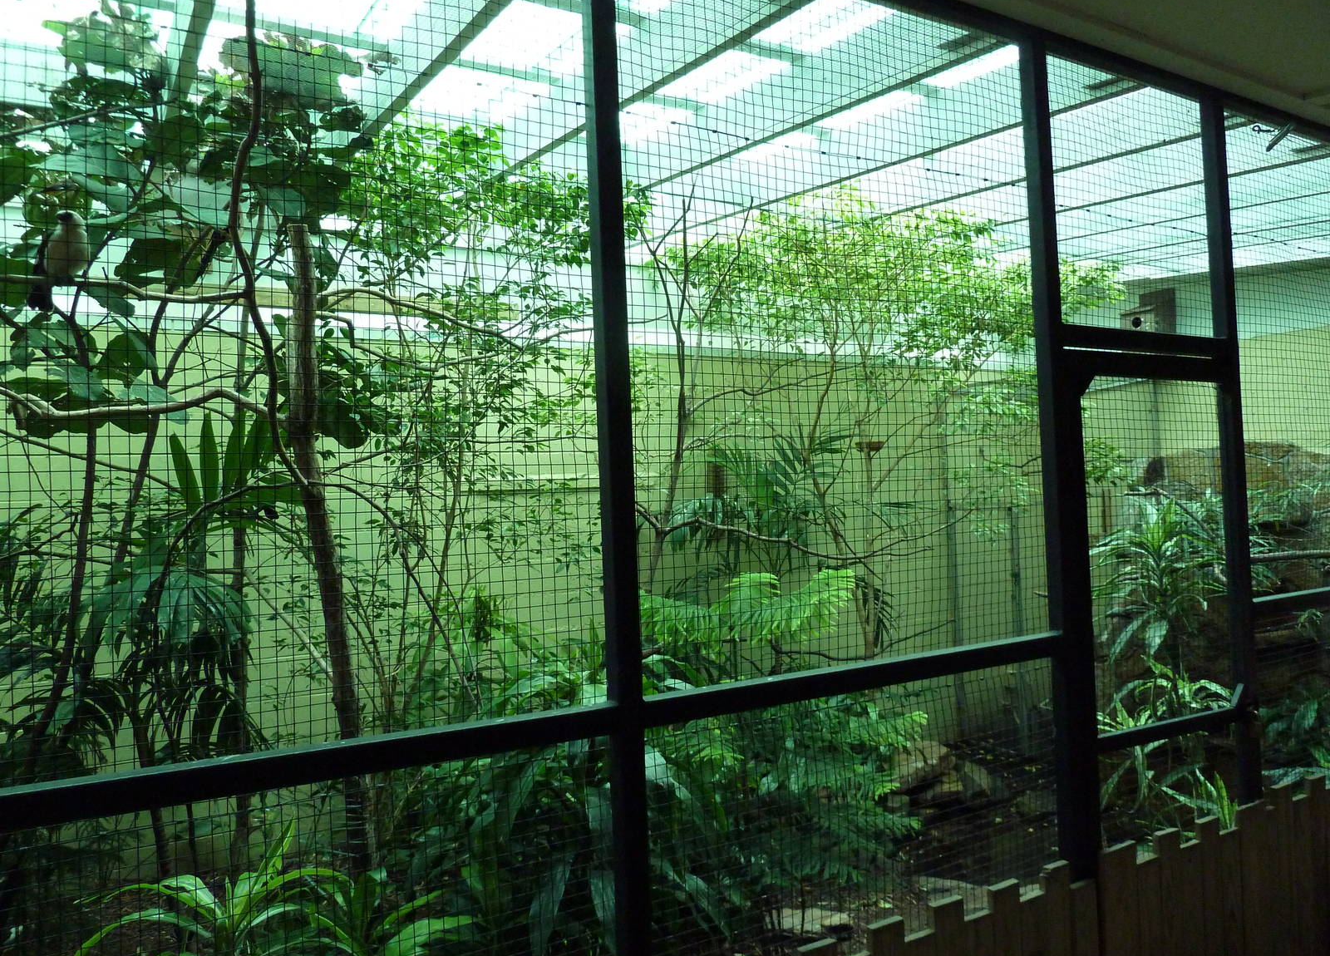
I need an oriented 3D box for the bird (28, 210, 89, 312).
[{"bbox_3d":[-1.021,-0.367,1.620,0.105,0.155,0.070,-4,-3,37],"label":"bird"}]

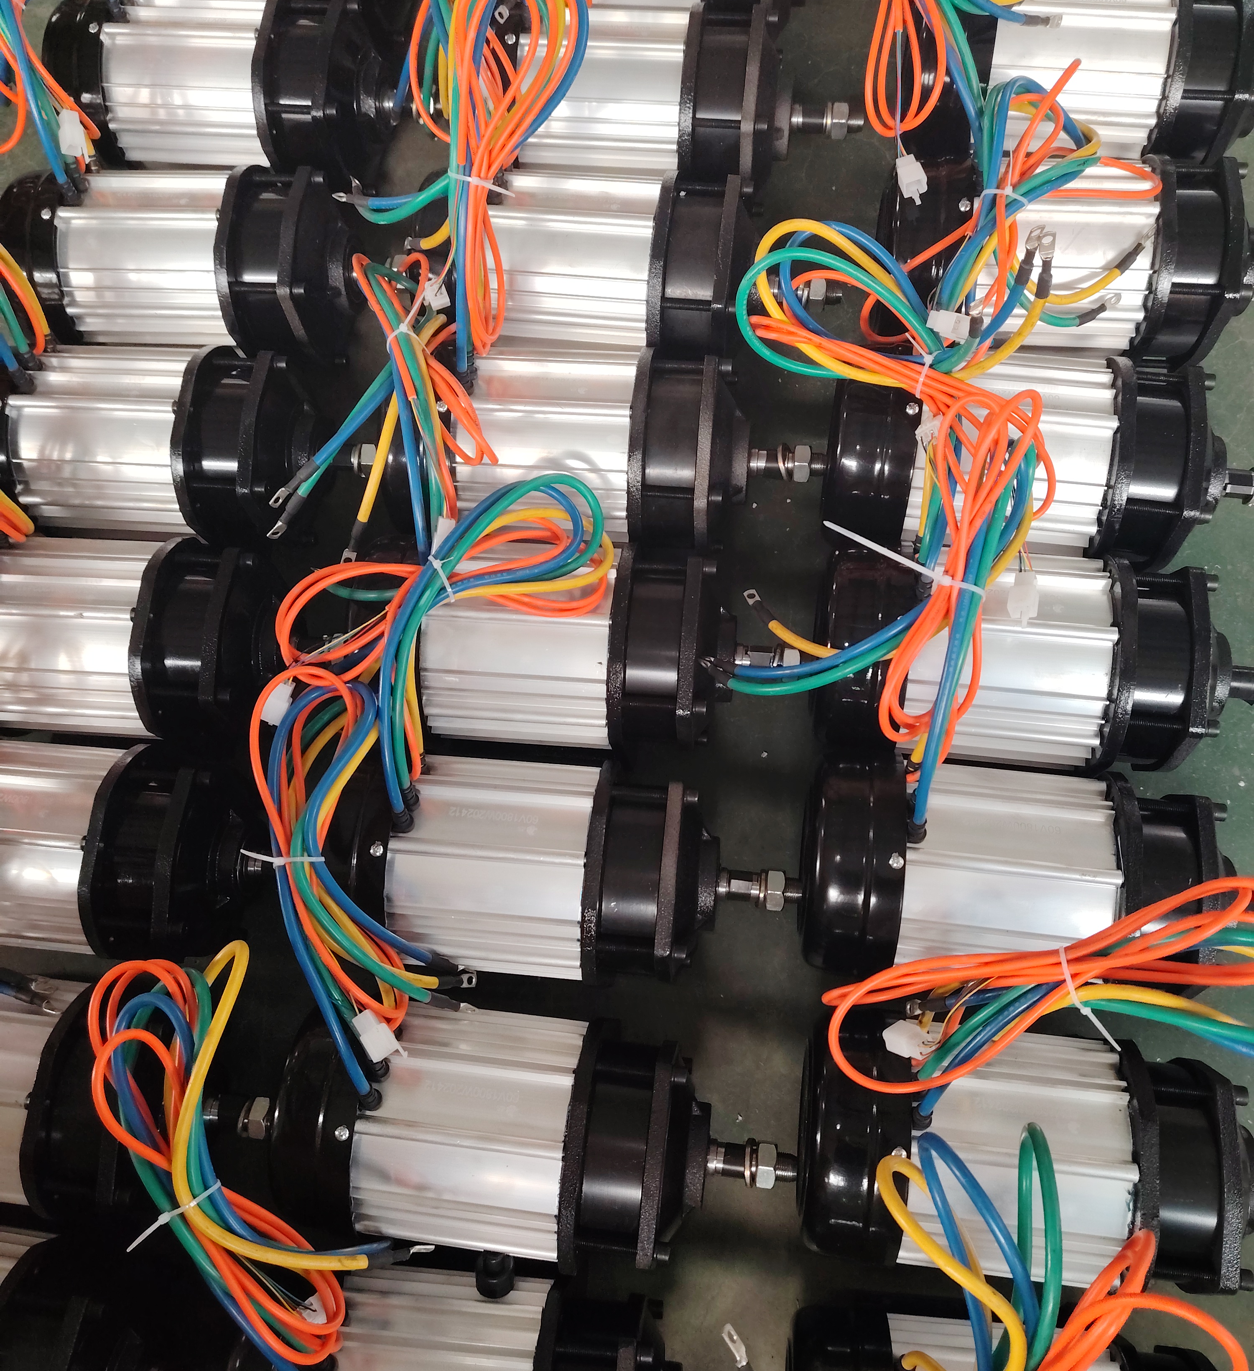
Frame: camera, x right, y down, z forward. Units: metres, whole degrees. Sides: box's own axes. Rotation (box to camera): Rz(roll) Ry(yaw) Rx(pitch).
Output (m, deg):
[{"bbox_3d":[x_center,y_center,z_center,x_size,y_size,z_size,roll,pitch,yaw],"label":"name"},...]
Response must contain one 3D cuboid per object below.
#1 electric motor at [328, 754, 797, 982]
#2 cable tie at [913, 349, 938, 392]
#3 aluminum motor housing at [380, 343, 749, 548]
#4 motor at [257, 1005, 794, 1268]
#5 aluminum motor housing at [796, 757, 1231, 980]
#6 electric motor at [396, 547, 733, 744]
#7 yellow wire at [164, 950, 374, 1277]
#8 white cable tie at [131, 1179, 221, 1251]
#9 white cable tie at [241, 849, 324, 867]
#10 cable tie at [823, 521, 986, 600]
[{"bbox_3d":[-0.039,0.119,0.732,0.299,0.140,0.142,3,75,6],"label":"electric motor"},{"bbox_3d":[0.186,-0.194,0.726,0.009,0.016,0.032,18,77,9],"label":"cable tie"},{"bbox_3d":[-0.040,-0.179,0.861,0.262,0.150,0.150,4,75,4],"label":"aluminum motor housing"},{"bbox_3d":[-0.052,0.286,0.739,0.321,0.150,0.150,5,76,4],"label":"motor"},{"bbox_3d":[0.247,0.122,0.704,0.275,0.140,0.142,4,76,6],"label":"aluminum motor housing"},{"bbox_3d":[-0.054,-0.030,0.823,0.262,0.150,0.150,4,75,4],"label":"electric motor"},{"bbox_3d":[-0.213,0.248,0.650,0.078,0.095,0.190,-18,74,0],"label":"yellow wire"},{"bbox_3d":[-0.246,0.289,0.630,0.059,0.028,0.006,-35,76,-6],"label":"white cable tie"},{"bbox_3d":[-0.212,0.105,0.714,0.053,0.027,0.008,5,76,4],"label":"white cable tie"},{"bbox_3d":[0.164,-0.074,0.688,0.104,0.018,0.007,27,79,11],"label":"cable tie"}]

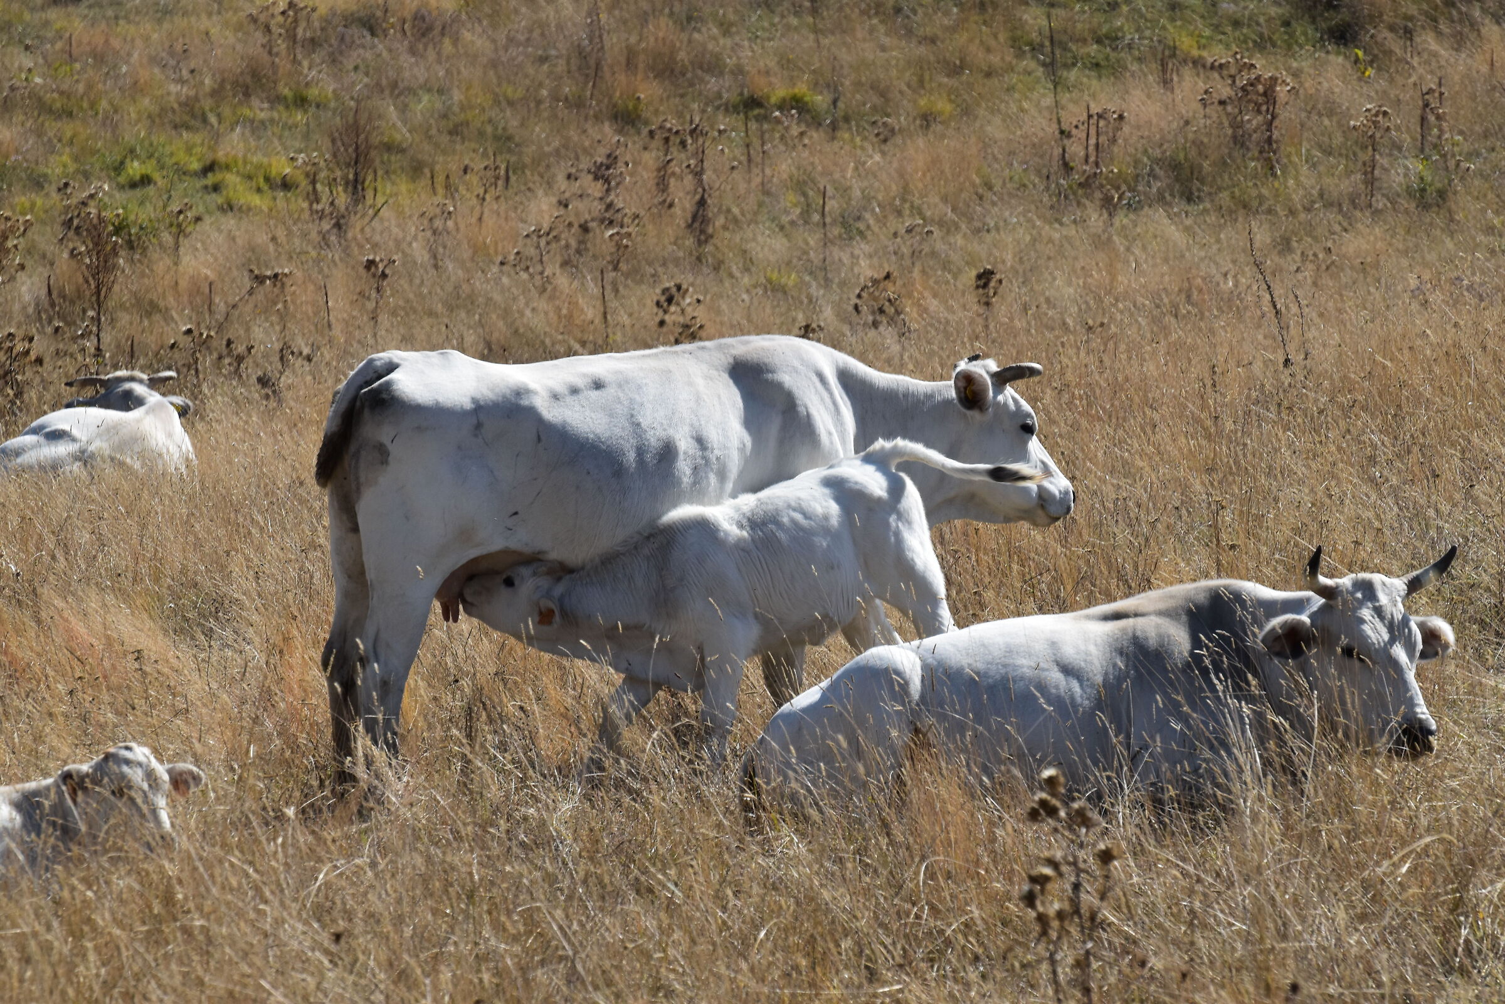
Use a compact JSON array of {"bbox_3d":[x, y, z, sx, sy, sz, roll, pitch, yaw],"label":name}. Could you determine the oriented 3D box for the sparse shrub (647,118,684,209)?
[{"bbox_3d":[-0.553,-2.123,91.004,0.237,0.594,0.226,0,2,0],"label":"sparse shrub"}]

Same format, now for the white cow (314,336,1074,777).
[{"bbox_3d":[-0.140,0.206,46.000,2.460,1.450,0.660,-1,2,-17],"label":"white cow"}]

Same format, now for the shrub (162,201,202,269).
[{"bbox_3d":[-3.261,-1.522,82.386,0.228,0.410,0.217,0,2,0],"label":"shrub"}]

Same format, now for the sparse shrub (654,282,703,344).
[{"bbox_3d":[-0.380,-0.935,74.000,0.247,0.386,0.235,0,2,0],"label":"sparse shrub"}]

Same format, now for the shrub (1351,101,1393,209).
[{"bbox_3d":[4.125,-2.286,96.000,0.290,0.720,0.275,0,2,0],"label":"shrub"}]

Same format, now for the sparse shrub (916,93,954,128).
[{"bbox_3d":[1.415,-3.042,112.000,0.301,0.274,0.286,0,2,0],"label":"sparse shrub"}]

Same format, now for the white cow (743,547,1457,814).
[{"bbox_3d":[1.038,0.568,43.000,2.100,0.870,0.900,0,2,10],"label":"white cow"}]

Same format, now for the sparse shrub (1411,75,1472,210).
[{"bbox_3d":[4.366,-2.270,91.387,0.380,0.842,0.361,0,2,0],"label":"sparse shrub"}]

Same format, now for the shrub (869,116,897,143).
[{"bbox_3d":[0.973,-2.749,107.000,0.209,0.227,0.199,0,2,0],"label":"shrub"}]

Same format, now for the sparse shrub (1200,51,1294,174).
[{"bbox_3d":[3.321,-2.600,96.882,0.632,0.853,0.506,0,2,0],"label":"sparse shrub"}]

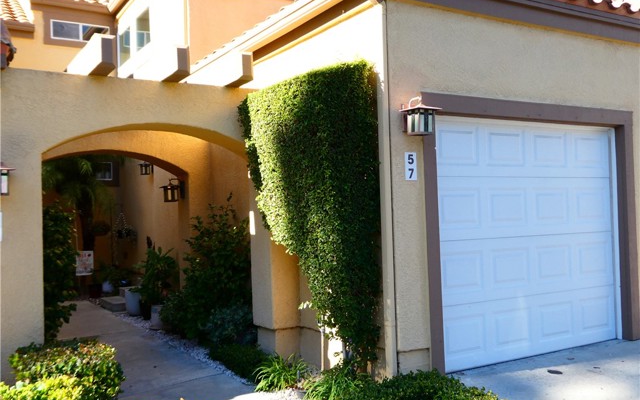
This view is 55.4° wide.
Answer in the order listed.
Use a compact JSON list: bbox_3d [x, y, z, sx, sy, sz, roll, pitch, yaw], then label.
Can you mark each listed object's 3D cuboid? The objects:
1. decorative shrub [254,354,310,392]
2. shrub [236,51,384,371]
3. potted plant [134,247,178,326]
[{"bbox_3d":[-0.311,1.380,5.119,0.420,0.250,0.420,-1,-1,-30],"label":"decorative shrub"},{"bbox_3d":[-0.091,0.218,5.267,0.596,2.571,1.421,-1,-2,-31],"label":"shrub"},{"bbox_3d":[-2.022,1.082,7.544,0.500,0.970,0.500,-1,-1,-30],"label":"potted plant"}]

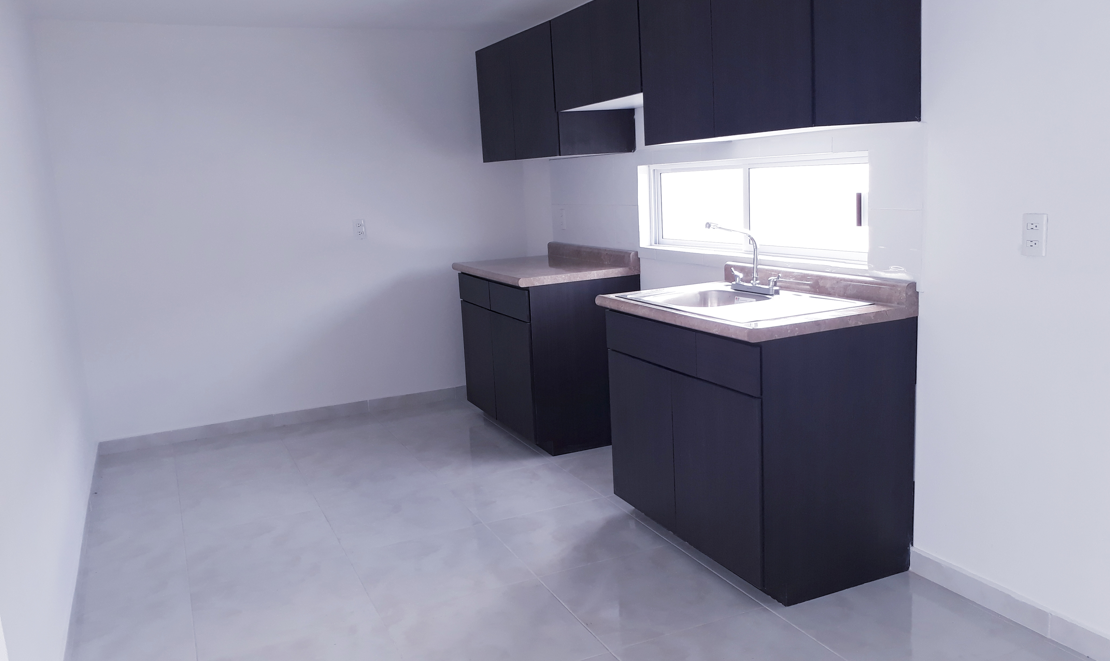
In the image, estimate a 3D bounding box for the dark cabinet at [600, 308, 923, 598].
[{"bbox_3d":[0.713,0.358,3.218,0.626,0.890,0.973,-8,12,-24],"label":"dark cabinet"}]

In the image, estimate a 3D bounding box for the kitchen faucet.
[{"bbox_3d":[0.675,-0.272,3.231,0.250,0.273,0.295,-8,12,-24],"label":"kitchen faucet"}]

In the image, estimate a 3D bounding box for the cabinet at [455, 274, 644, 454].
[{"bbox_3d":[-0.048,0.104,4.833,0.621,0.872,1.034,-8,12,-24],"label":"cabinet"}]

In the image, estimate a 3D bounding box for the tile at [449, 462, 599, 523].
[{"bbox_3d":[-0.153,0.726,3.931,0.561,0.010,0.547,-8,12,-24],"label":"tile"}]

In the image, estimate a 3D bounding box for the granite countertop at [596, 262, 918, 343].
[{"bbox_3d":[0.667,-0.132,3.117,0.674,0.114,0.977,-8,12,-24],"label":"granite countertop"}]

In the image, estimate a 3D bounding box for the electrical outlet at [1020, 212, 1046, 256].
[{"bbox_3d":[1.334,-0.265,2.406,0.011,0.114,0.075,-8,12,-24],"label":"electrical outlet"}]

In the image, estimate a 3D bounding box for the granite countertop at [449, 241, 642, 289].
[{"bbox_3d":[-0.088,-0.377,4.729,0.663,0.114,1.030,-8,12,-24],"label":"granite countertop"}]

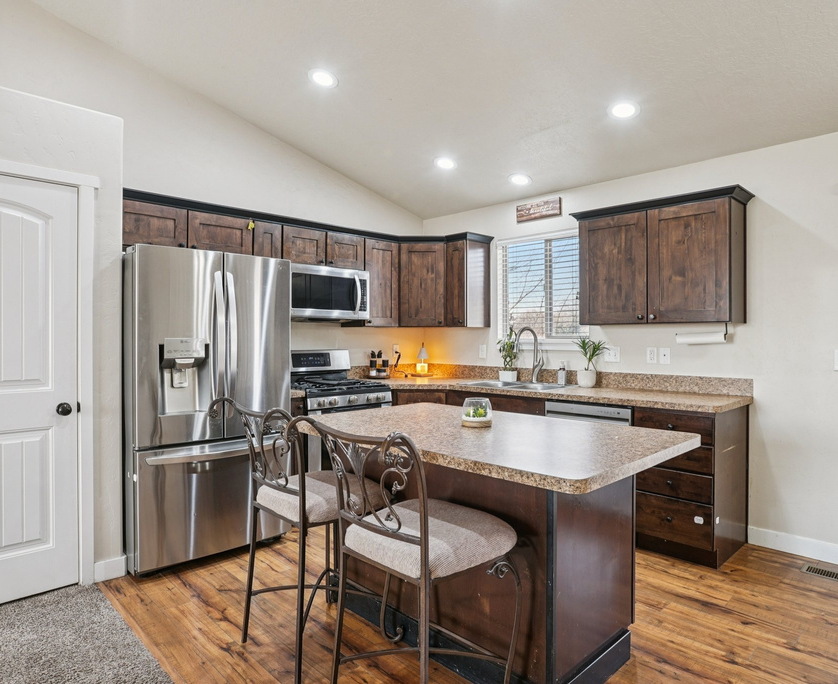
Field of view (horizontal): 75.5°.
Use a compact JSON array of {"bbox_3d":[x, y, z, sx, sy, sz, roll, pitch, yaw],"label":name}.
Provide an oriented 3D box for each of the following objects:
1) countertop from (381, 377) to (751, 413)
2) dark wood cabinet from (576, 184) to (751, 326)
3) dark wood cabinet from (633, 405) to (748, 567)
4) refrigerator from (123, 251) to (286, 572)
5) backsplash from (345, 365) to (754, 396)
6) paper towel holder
[{"bbox_3d":[0.730,0.349,4.005,0.915,0.044,2.846,-1,1,-45],"label":"countertop"},{"bbox_3d":[1.555,-0.505,3.537,0.380,0.778,1.038,-1,1,-45],"label":"dark wood cabinet"},{"bbox_3d":[1.652,0.810,3.277,0.630,0.872,0.453,-1,1,-45],"label":"dark wood cabinet"},{"bbox_3d":[-1.391,0.359,3.393,0.914,1.770,0.800,0,1,-45],"label":"refrigerator"},{"bbox_3d":[0.717,0.278,4.066,0.980,0.107,2.913,0,1,-45],"label":"backsplash"},{"bbox_3d":[1.737,-0.052,3.330,0.070,0.125,0.295,-1,1,-45],"label":"paper towel holder"}]

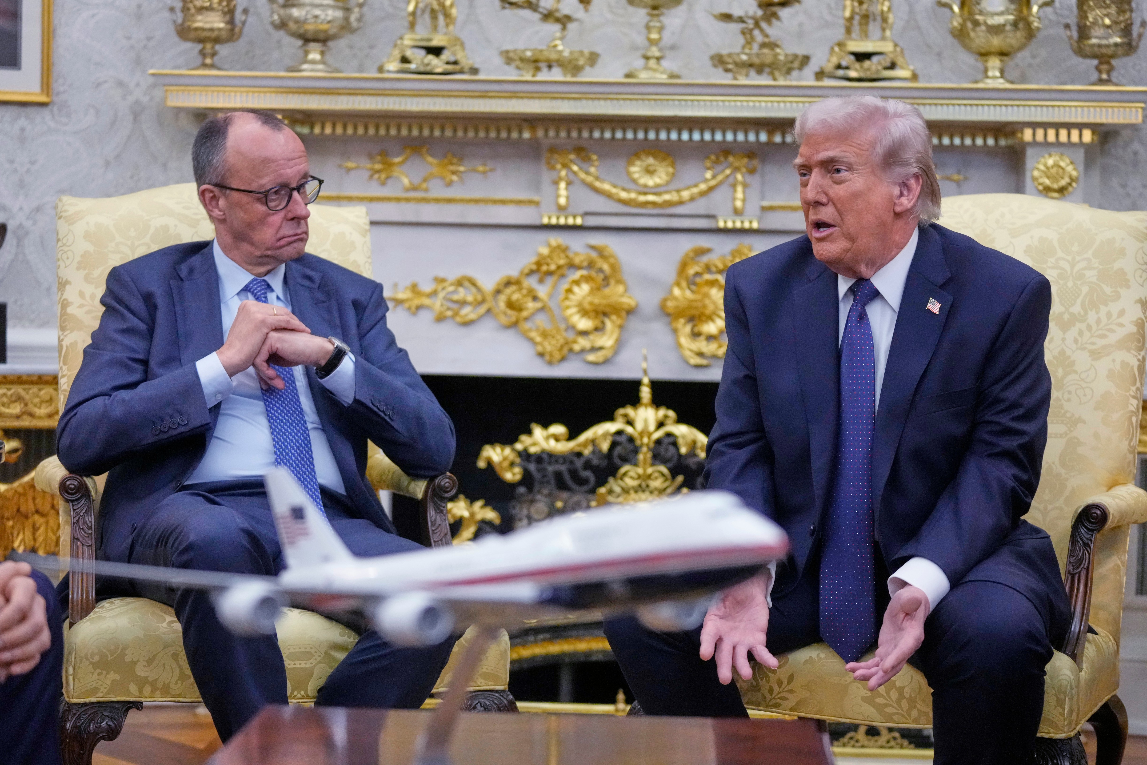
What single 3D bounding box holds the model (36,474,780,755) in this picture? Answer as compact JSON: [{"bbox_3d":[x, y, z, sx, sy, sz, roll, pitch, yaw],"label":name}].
[{"bbox_3d":[-0.078,0.204,1.811,0.685,0.270,0.770,1,1,-35],"label":"model"}]

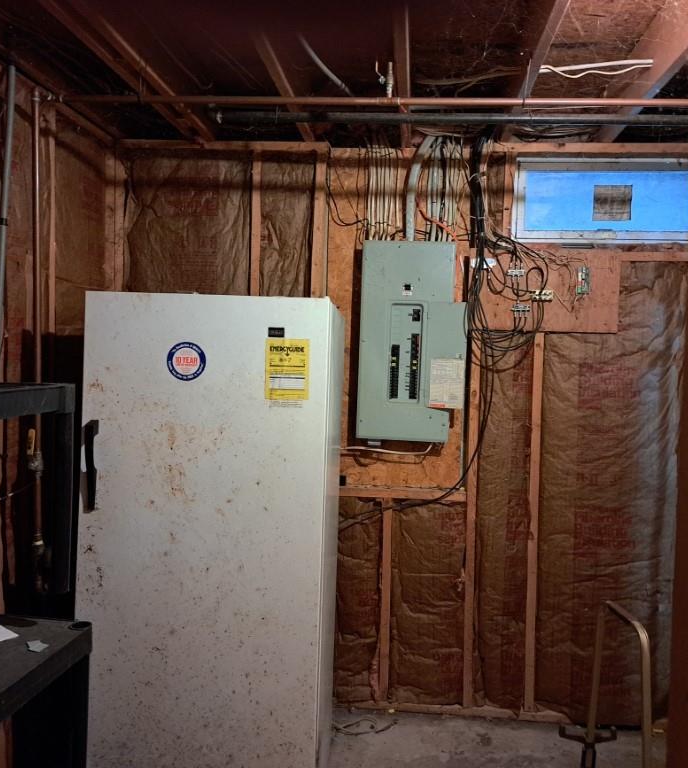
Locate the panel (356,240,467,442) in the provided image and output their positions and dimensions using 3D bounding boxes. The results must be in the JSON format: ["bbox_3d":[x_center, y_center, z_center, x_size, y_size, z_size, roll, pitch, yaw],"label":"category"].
[{"bbox_3d":[0.296,-0.178,3.035,0.450,0.840,0.110,1,3,5],"label":"panel"}]

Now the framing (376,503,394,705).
[{"bbox_3d":[0.187,0.940,3.119,0.038,0.890,0.089,1,3,5],"label":"framing"}]

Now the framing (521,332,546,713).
[{"bbox_3d":[0.804,0.570,3.043,0.038,1.670,0.089,1,3,5],"label":"framing"}]

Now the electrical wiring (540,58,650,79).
[{"bbox_3d":[0.822,-1.033,2.321,0.375,0.050,0.035,1,3,5],"label":"electrical wiring"}]

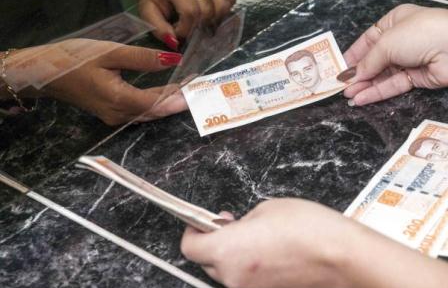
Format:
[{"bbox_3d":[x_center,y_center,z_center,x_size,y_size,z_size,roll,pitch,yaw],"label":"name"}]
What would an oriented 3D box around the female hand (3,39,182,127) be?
[{"bbox_3d":[-0.118,-0.058,1.090,0.180,0.068,0.080,7,38,9],"label":"female hand"}]

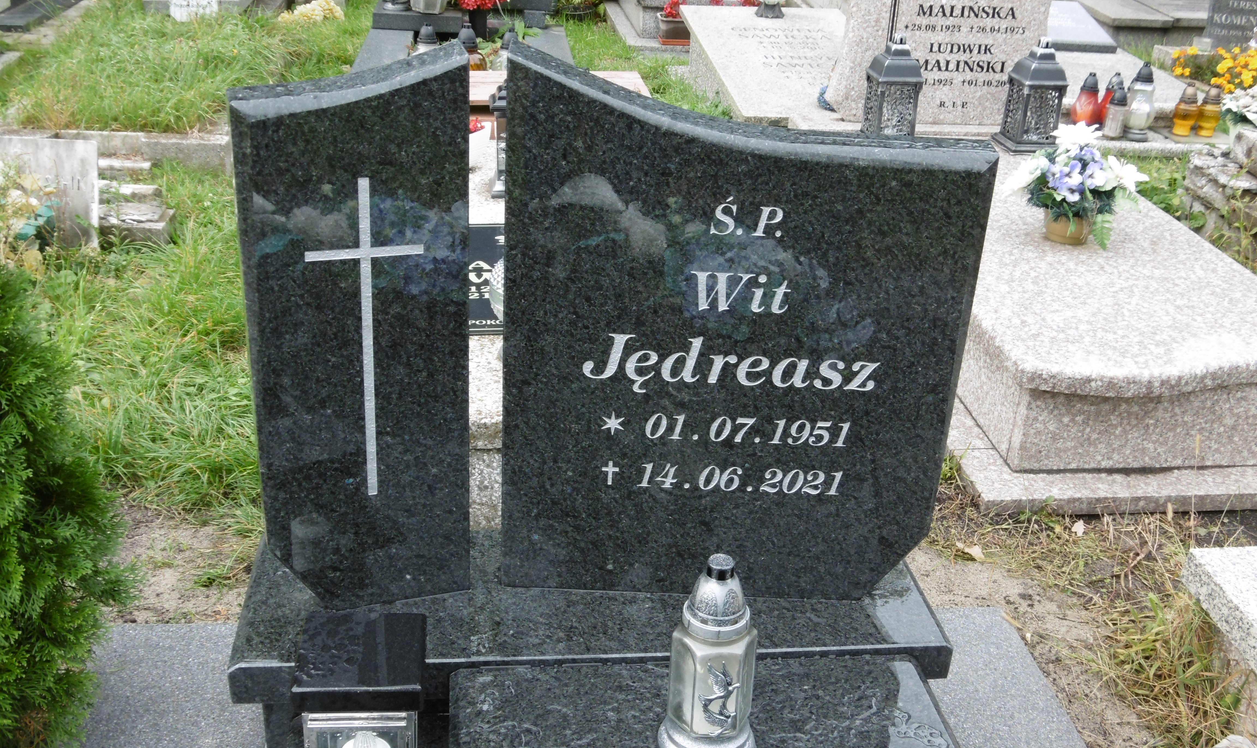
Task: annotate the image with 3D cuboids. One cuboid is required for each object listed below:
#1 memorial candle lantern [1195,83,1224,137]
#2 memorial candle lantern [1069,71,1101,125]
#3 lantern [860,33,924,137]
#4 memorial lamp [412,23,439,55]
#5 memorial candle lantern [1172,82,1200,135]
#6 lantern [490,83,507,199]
[{"bbox_3d":[2.274,-1.032,5.386,0.092,0.195,0.092,0,25,-7],"label":"memorial candle lantern"},{"bbox_3d":[1.746,-1.048,5.224,0.108,0.194,0.108,0,27,-7],"label":"memorial candle lantern"},{"bbox_3d":[0.824,-0.878,4.253,0.180,0.345,0.180,0,25,-7],"label":"lantern"},{"bbox_3d":[-0.713,-1.110,4.816,0.105,0.222,0.105,0,27,-7],"label":"memorial lamp"},{"bbox_3d":[2.176,-1.037,5.381,0.092,0.198,0.092,0,25,-7],"label":"memorial candle lantern"},{"bbox_3d":[-0.243,-0.587,3.192,0.142,0.330,0.142,0,27,-7],"label":"lantern"}]

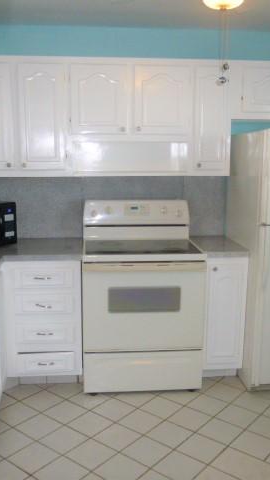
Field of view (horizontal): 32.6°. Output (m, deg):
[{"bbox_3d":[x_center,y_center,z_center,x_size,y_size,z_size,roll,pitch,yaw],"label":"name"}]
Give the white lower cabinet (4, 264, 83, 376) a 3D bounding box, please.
[{"bbox_3d":[-0.593,0.462,3.172,0.470,0.792,0.615,-1,11,-5],"label":"white lower cabinet"}]

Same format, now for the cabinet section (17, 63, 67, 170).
[{"bbox_3d":[-0.614,-0.818,3.144,0.304,0.684,0.312,-1,11,-6],"label":"cabinet section"}]

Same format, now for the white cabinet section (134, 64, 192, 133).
[{"bbox_3d":[0.171,-0.945,3.200,0.392,0.444,0.312,-1,11,-6],"label":"white cabinet section"}]

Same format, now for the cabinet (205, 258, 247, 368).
[{"bbox_3d":[0.559,0.446,3.346,0.290,0.790,0.612,-1,11,-6],"label":"cabinet"}]

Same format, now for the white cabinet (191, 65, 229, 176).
[{"bbox_3d":[0.497,-0.820,3.236,0.272,0.720,0.348,-1,11,-6],"label":"white cabinet"}]

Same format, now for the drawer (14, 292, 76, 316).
[{"bbox_3d":[-0.590,0.365,3.129,0.373,0.163,0.450,-1,11,-6],"label":"drawer"}]

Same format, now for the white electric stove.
[{"bbox_3d":[0.033,0.351,3.168,0.764,1.180,0.680,-1,11,-5],"label":"white electric stove"}]

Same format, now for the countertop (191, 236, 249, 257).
[{"bbox_3d":[0.556,0.040,3.266,0.305,0.042,0.619,-1,11,-6],"label":"countertop"}]

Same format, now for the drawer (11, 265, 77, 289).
[{"bbox_3d":[-0.572,0.188,3.033,0.365,0.145,0.470,-1,11,-5],"label":"drawer"}]

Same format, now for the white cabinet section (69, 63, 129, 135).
[{"bbox_3d":[-0.245,-0.940,3.159,0.380,0.444,0.312,-1,11,-6],"label":"white cabinet section"}]

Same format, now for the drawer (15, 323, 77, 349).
[{"bbox_3d":[-0.585,0.569,3.167,0.381,0.185,0.450,-1,11,-6],"label":"drawer"}]

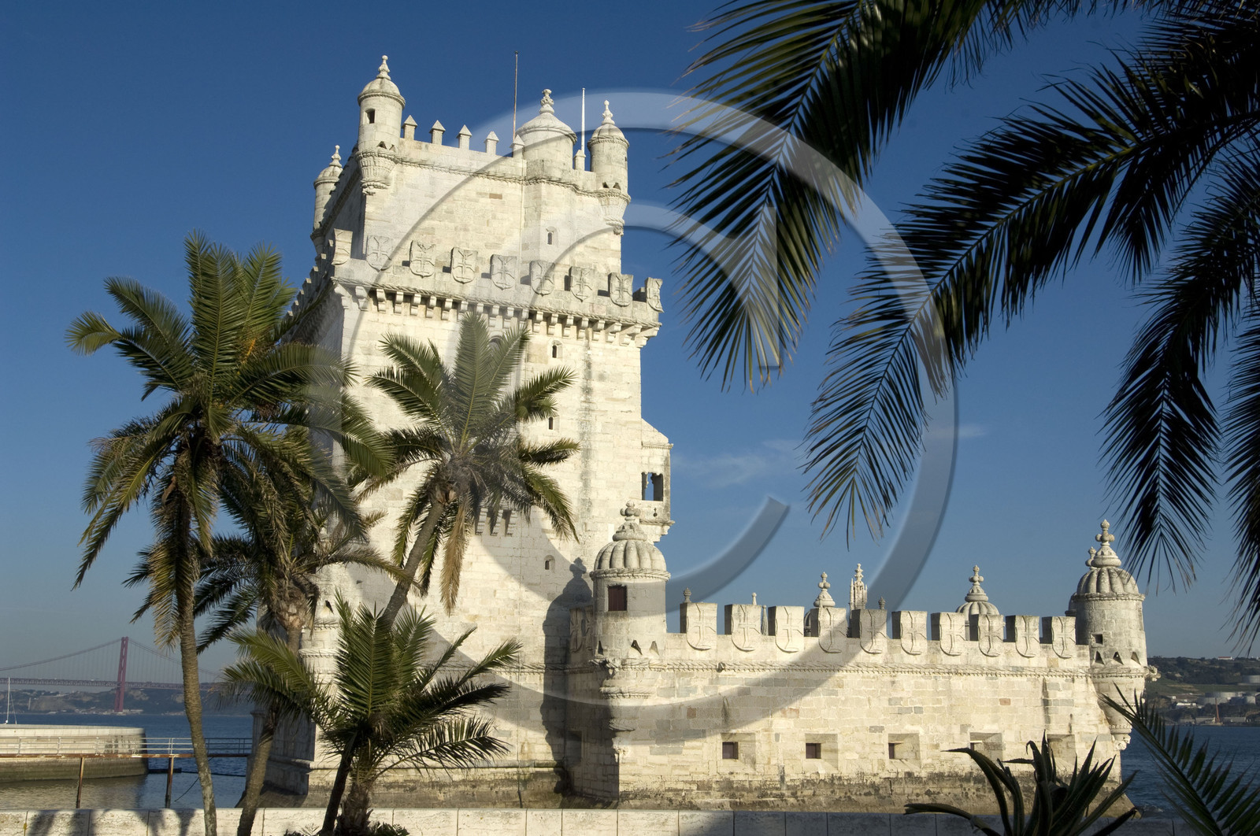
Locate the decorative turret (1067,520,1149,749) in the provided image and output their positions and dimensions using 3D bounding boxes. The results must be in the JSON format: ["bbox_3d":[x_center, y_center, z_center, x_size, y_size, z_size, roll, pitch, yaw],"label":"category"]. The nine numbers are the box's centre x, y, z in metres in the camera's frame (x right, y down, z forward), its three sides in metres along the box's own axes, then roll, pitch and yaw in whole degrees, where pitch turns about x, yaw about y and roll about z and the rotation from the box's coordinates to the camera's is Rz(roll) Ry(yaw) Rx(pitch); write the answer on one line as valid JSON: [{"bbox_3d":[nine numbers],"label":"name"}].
[{"bbox_3d":[19.466,8.638,52.032,2.998,9.088,2.998,4,-14,-16],"label":"decorative turret"}]

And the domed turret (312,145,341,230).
[{"bbox_3d":[-13.873,-10.711,60.798,1.854,4.517,1.854,6,-14,-23],"label":"domed turret"}]

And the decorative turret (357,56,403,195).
[{"bbox_3d":[-10.077,-11.744,52.288,1.880,6.370,1.880,6,-14,-24],"label":"decorative turret"}]

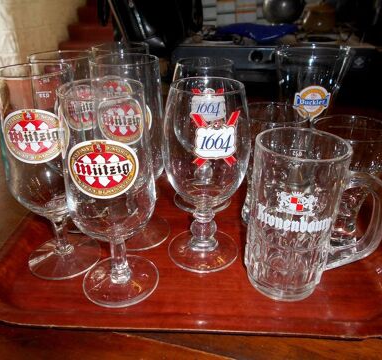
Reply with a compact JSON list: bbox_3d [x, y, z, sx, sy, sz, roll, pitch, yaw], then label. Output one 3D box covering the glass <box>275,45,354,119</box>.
[{"bbox_3d":[0.130,-0.064,0.422,0.079,0.168,0.079,9,28,16],"label":"glass"}]

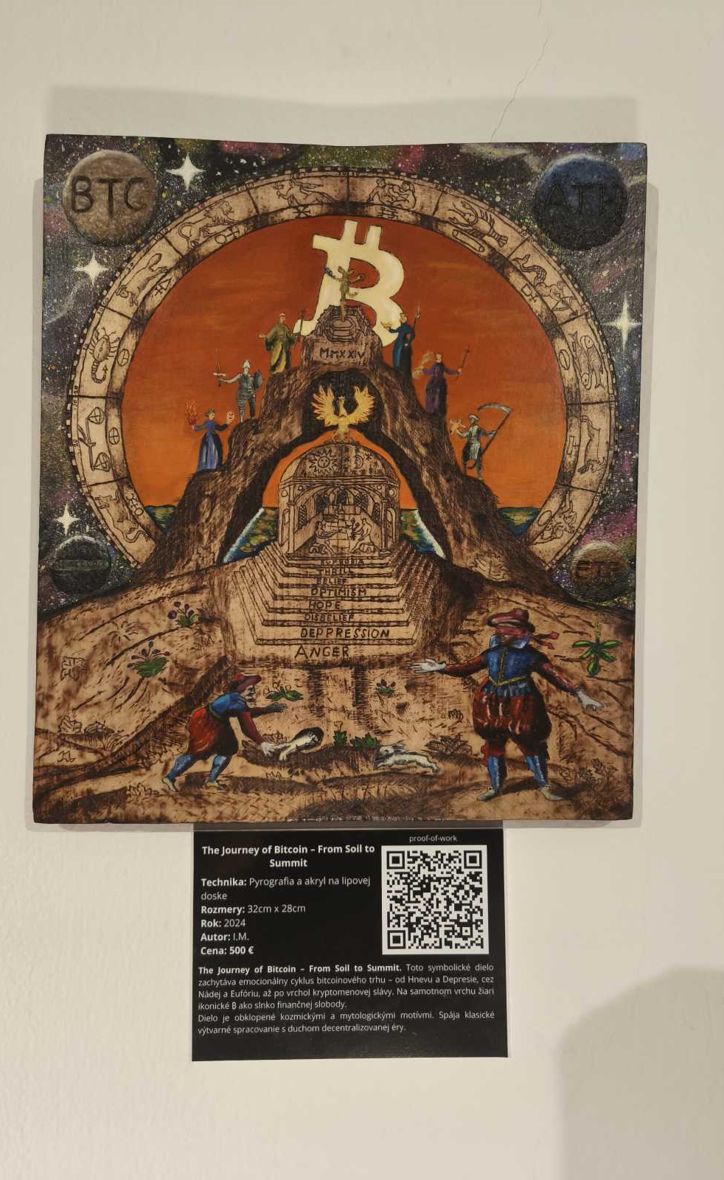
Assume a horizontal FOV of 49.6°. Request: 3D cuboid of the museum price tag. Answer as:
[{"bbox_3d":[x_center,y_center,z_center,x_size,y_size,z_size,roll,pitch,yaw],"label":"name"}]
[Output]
[{"bbox_3d":[-0.006,0.168,0.372,0.148,0.105,0.003,0,-5,-1],"label":"museum price tag"}]

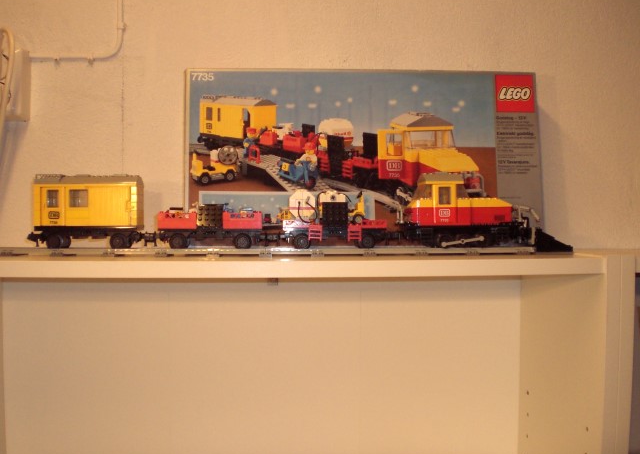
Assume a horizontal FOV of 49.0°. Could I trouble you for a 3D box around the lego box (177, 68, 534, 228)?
[{"bbox_3d":[0.063,-0.089,0.994,0.498,0.259,0.062,0,-7,-3],"label":"lego box"}]

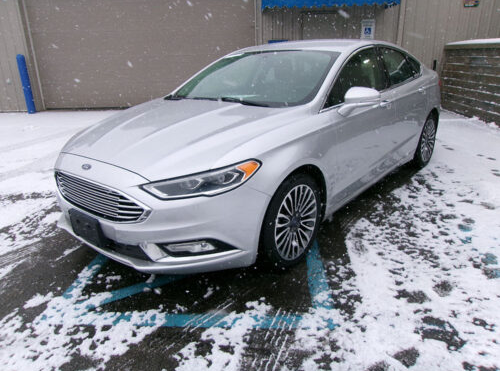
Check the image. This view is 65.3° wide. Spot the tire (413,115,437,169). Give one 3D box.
[{"bbox_3d":[2.038,-0.548,4.650,0.235,0.670,0.670,14,25,37],"label":"tire"}]

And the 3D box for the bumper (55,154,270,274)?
[{"bbox_3d":[-0.780,0.094,2.534,1.830,0.630,0.690,14,25,37],"label":"bumper"}]

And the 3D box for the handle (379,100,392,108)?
[{"bbox_3d":[1.105,-0.667,3.195,0.055,0.055,0.240,14,25,37],"label":"handle"}]

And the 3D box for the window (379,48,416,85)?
[{"bbox_3d":[1.413,-1.145,3.734,0.090,0.370,0.800,-12,8,43],"label":"window"}]

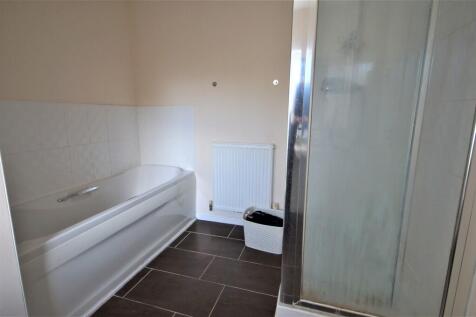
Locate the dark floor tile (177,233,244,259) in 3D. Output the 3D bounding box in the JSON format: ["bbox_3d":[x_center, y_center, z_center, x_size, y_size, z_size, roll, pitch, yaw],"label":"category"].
[{"bbox_3d":[-0.229,0.782,2.137,0.581,0.010,0.303,3,10,17],"label":"dark floor tile"}]

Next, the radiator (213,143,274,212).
[{"bbox_3d":[0.046,0.199,2.372,0.588,0.680,0.090,3,10,17],"label":"radiator"}]

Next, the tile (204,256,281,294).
[{"bbox_3d":[0.044,0.853,1.742,0.581,0.010,0.303,3,10,17],"label":"tile"}]

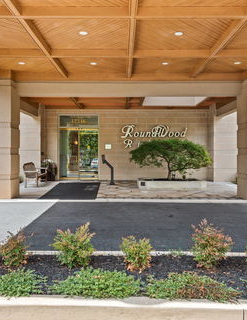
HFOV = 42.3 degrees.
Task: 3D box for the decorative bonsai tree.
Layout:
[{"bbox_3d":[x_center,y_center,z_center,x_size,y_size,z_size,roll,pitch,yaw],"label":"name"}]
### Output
[{"bbox_3d":[1.683,-0.021,11.200,2.880,1.420,2.500,0,1,0],"label":"decorative bonsai tree"}]

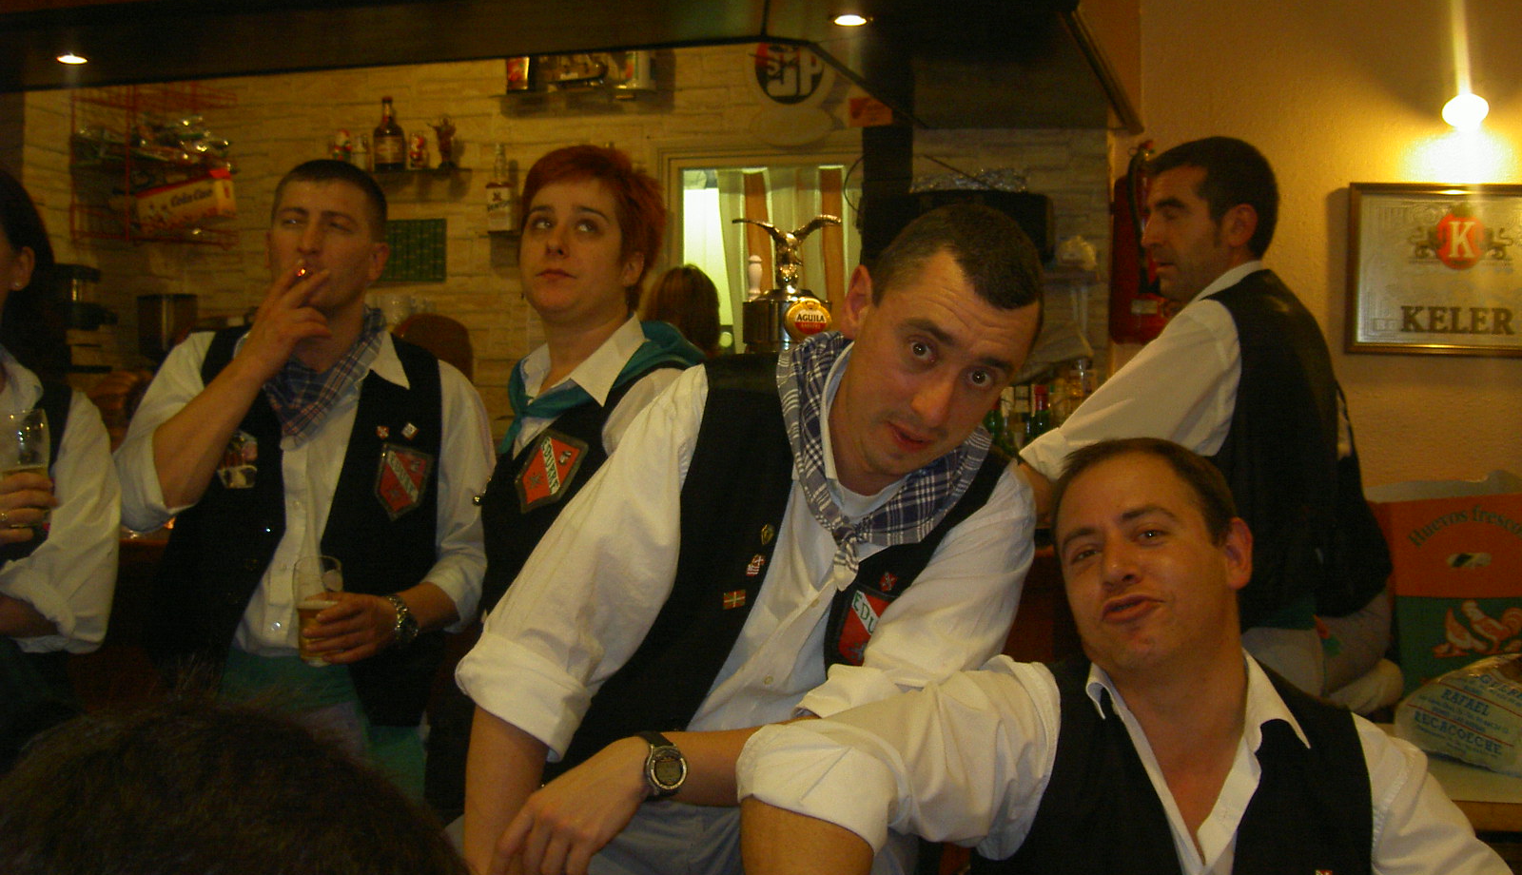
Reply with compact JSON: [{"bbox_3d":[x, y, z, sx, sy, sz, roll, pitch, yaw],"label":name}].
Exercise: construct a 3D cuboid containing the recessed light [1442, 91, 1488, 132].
[{"bbox_3d":[1.726,-0.799,4.200,0.120,0.100,0.110,0,-1,6],"label":"recessed light"}]

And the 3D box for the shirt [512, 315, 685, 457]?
[{"bbox_3d":[-0.250,0.083,2.360,0.430,0.550,0.280,2,3,38],"label":"shirt"}]

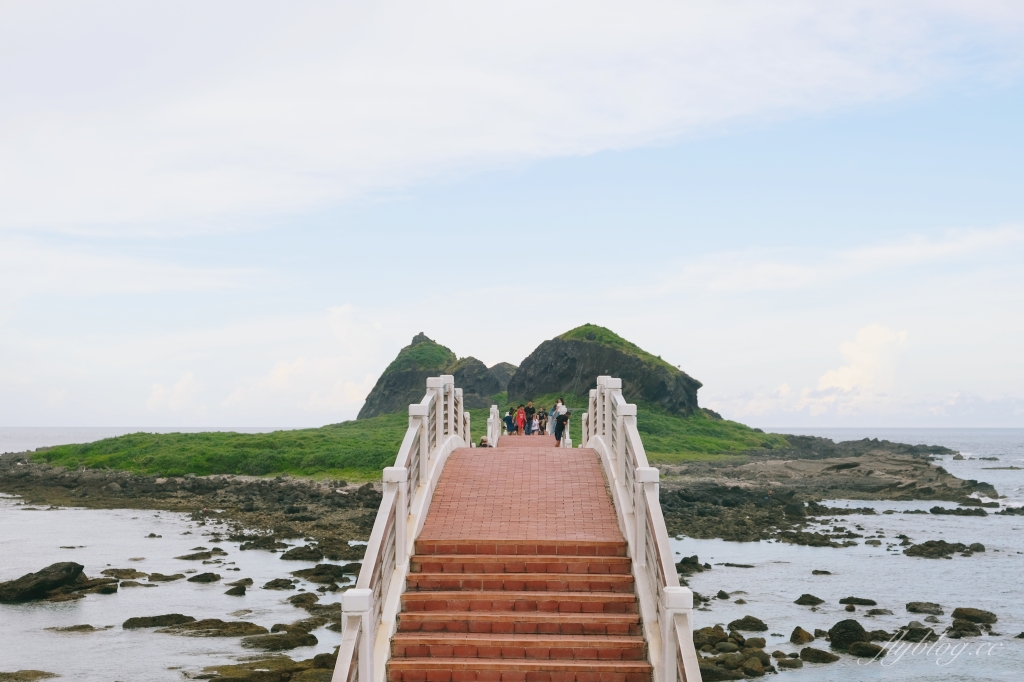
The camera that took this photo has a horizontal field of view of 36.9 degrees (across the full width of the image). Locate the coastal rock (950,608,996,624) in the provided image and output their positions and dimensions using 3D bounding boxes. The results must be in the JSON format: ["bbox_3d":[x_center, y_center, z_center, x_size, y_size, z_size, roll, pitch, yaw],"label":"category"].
[{"bbox_3d":[21.075,12.546,70.135,2.060,0.649,1.236,-1,-3,17],"label":"coastal rock"}]

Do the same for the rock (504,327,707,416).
[{"bbox_3d":[33.369,11.003,553.887,68.585,33.116,51.439,0,-3,3],"label":"rock"}]

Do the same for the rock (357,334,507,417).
[{"bbox_3d":[-30.097,13.273,574.058,54.400,32.034,43.520,0,-3,-3],"label":"rock"}]

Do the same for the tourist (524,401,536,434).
[{"bbox_3d":[0.855,3.623,70.954,0.520,1.700,0.360,0,-3,2],"label":"tourist"}]

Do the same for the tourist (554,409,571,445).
[{"bbox_3d":[2.137,3.755,64.959,0.660,1.500,0.520,0,-3,0],"label":"tourist"}]

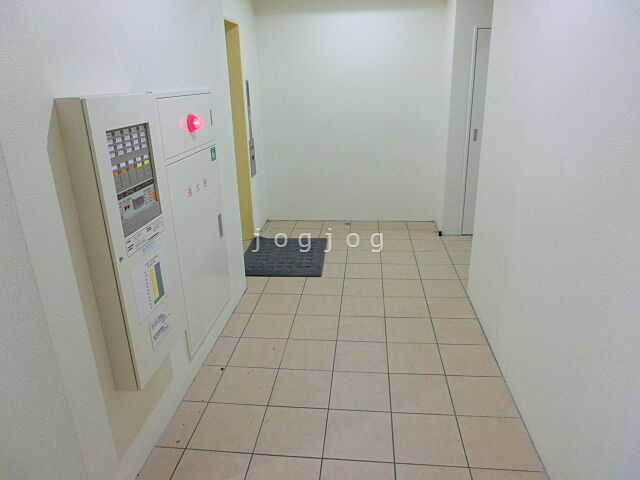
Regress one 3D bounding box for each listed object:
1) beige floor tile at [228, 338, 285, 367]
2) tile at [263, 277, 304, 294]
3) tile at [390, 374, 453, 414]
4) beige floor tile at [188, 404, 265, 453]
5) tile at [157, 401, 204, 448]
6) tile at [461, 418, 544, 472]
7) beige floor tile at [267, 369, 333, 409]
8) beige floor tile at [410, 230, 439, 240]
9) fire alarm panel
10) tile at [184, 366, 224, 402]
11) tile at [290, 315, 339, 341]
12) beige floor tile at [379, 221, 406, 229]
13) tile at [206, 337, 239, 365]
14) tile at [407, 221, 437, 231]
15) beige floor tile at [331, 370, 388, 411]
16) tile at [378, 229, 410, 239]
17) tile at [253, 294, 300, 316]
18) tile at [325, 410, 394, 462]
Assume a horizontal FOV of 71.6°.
[{"bbox_3d":[-0.361,0.674,2.644,0.299,0.010,0.299,0,20,6],"label":"beige floor tile"},{"bbox_3d":[-0.271,0.361,3.506,0.300,0.010,0.300,1,20,6],"label":"tile"},{"bbox_3d":[0.504,0.775,2.244,0.296,0.010,0.296,0,20,6],"label":"tile"},{"bbox_3d":[-0.426,0.882,2.086,0.300,0.010,0.300,1,20,6],"label":"beige floor tile"},{"bbox_3d":[-0.640,0.872,2.087,0.135,0.010,0.297,0,20,6],"label":"tile"},{"bbox_3d":[0.783,0.893,1.958,0.300,0.010,0.300,1,20,6],"label":"tile"},{"bbox_3d":[-0.094,0.783,2.342,0.300,0.012,0.300,0,20,6],"label":"beige floor tile"},{"bbox_3d":[1.062,-0.045,4.513,0.300,0.010,0.300,1,20,6],"label":"beige floor tile"},{"bbox_3d":[-0.718,-0.001,1.716,0.103,1.061,0.429,0,20,6],"label":"fire alarm panel"},{"bbox_3d":[-0.612,0.776,2.385,0.138,0.010,0.299,0,20,6],"label":"tile"},{"bbox_3d":[-0.031,0.565,2.868,0.296,0.010,0.296,0,20,6],"label":"tile"},{"bbox_3d":[0.784,-0.148,4.764,0.298,0.010,0.290,0,20,6],"label":"beige floor tile"},{"bbox_3d":[-0.576,0.665,2.647,0.132,0.010,0.297,0,20,6],"label":"tile"},{"bbox_3d":[1.080,-0.150,4.732,0.296,0.010,0.296,0,20,6],"label":"tile"},{"bbox_3d":[0.209,0.785,2.310,0.300,0.012,0.300,0,20,6],"label":"beige floor tile"},{"bbox_3d":[0.751,-0.048,4.487,0.298,0.010,0.298,1,20,6],"label":"tile"},{"bbox_3d":[-0.298,0.467,3.208,0.299,0.010,0.299,0,20,6],"label":"tile"},{"bbox_3d":[0.178,0.890,2.025,0.300,0.012,0.300,0,20,6],"label":"tile"}]

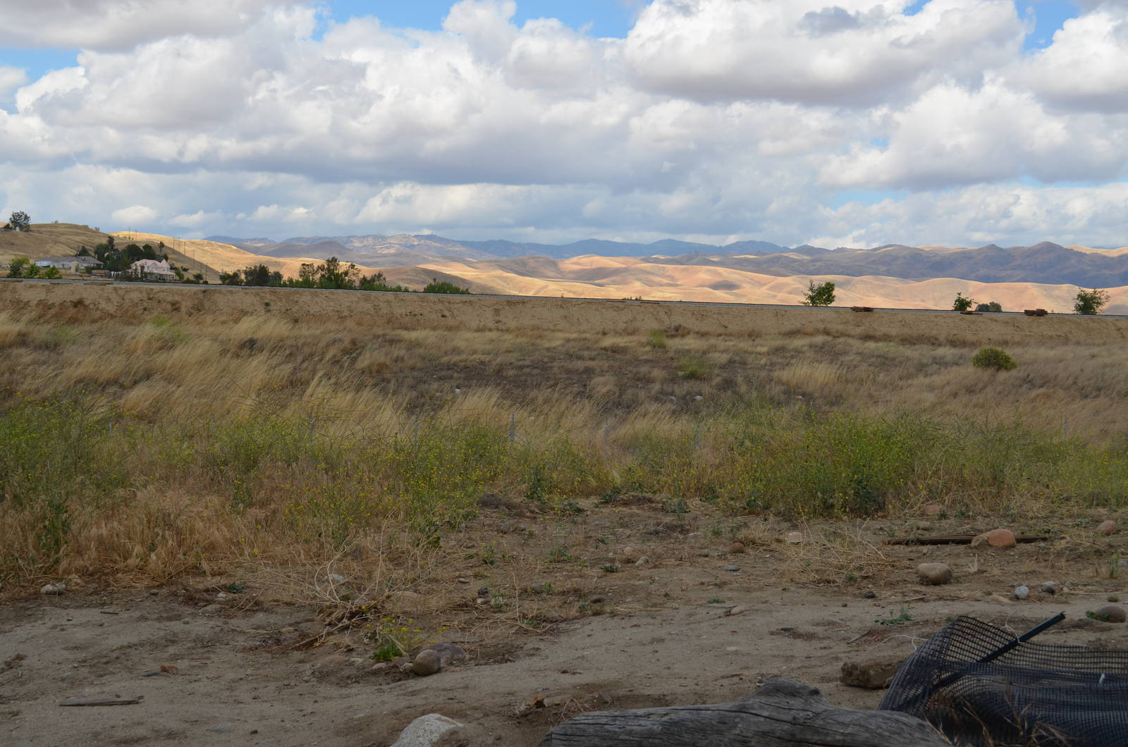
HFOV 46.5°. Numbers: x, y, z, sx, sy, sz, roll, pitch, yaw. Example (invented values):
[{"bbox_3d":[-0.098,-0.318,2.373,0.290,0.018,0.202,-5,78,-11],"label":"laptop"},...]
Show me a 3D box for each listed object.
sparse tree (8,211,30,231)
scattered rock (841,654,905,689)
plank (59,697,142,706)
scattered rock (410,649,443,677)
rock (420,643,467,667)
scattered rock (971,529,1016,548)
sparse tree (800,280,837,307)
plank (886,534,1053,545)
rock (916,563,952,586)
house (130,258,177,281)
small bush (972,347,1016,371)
[{"bbox_3d":[-298.772,-83.603,720.000,12.500,11.200,11.500,1,3,0],"label":"sparse tree"},{"bbox_3d":[1.316,1.272,5.580,0.285,0.125,0.190,1,3,0],"label":"scattered rock"},{"bbox_3d":[-1.791,1.274,5.080,0.320,0.016,0.055,1,3,-7],"label":"plank"},{"bbox_3d":[-0.582,1.230,5.580,0.135,0.115,0.135,1,3,0],"label":"scattered rock"},{"bbox_3d":[-0.534,1.250,5.830,0.205,0.100,0.150,1,3,0],"label":"rock"},{"bbox_3d":[2.921,1.124,8.930,0.285,0.125,0.210,1,3,0],"label":"scattered rock"},{"bbox_3d":[31.937,-10.023,165.000,4.300,3.600,3.800,1,3,0],"label":"sparse tree"},{"bbox_3d":[2.790,1.147,9.070,1.190,0.050,0.110,0,3,-13],"label":"plank"},{"bbox_3d":[2.156,1.173,7.650,0.205,0.120,0.165,1,3,0],"label":"rock"},{"bbox_3d":[-162.751,-41.010,520.000,18.000,9.000,13.000,1,3,-12],"label":"house"},{"bbox_3d":[26.193,-0.832,80.000,2.700,1.550,2.400,1,3,0],"label":"small bush"}]

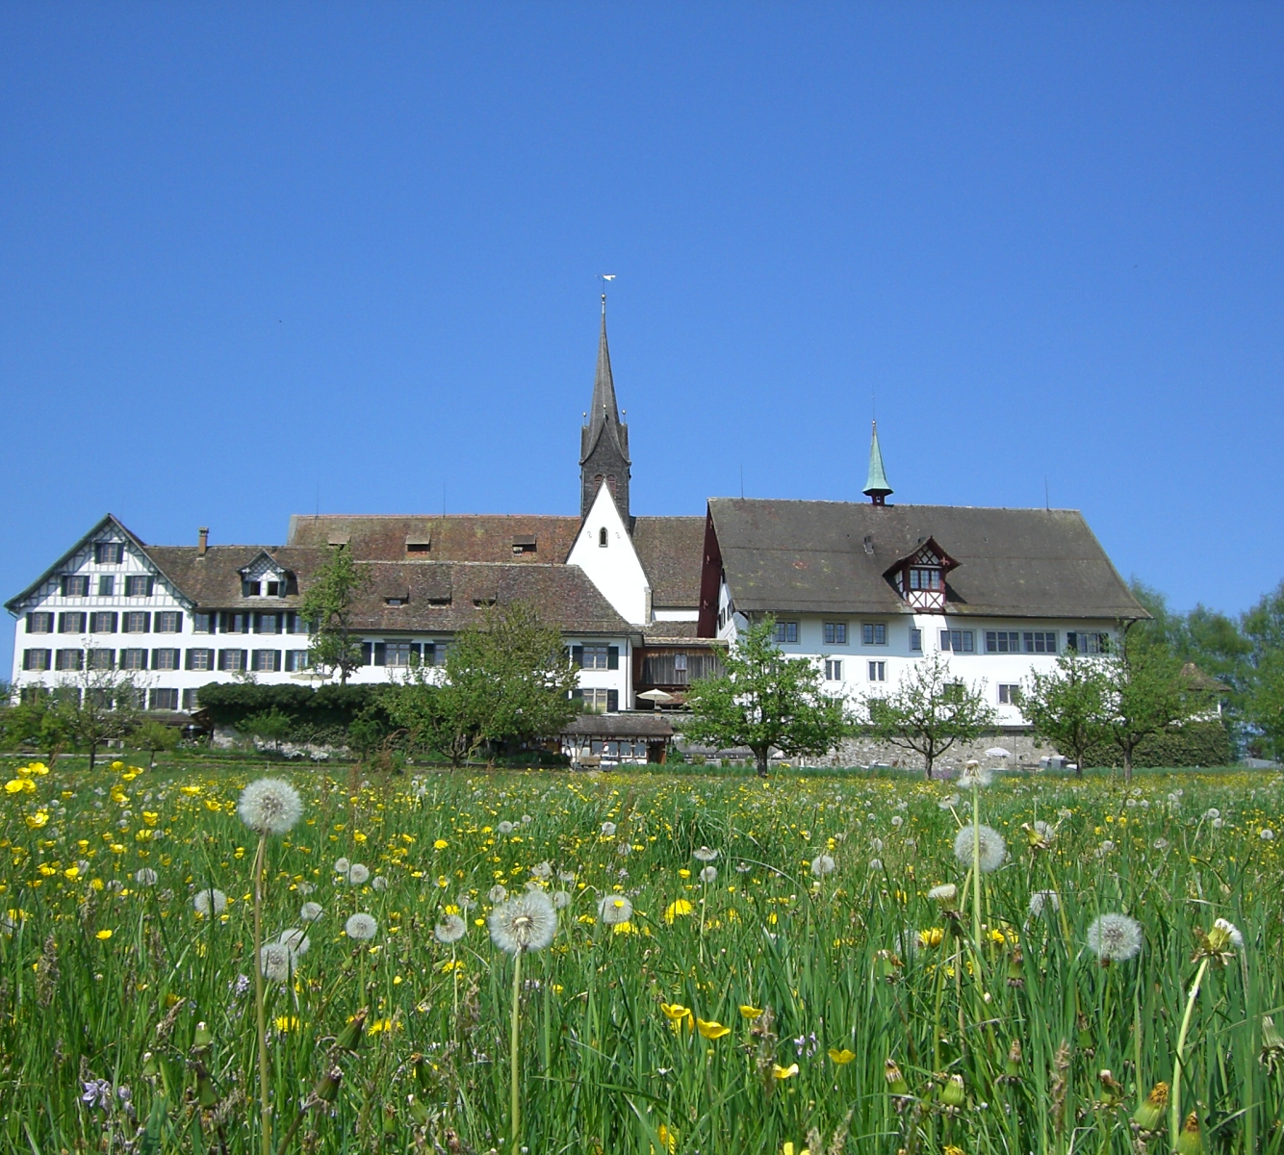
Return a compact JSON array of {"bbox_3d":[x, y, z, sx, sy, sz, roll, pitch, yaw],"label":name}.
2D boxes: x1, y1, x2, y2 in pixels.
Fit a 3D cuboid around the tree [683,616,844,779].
[{"bbox_3d":[6.123,5.995,84.758,8.324,8.183,7.908,0,-11,0],"label":"tree"}]

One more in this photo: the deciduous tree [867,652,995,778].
[{"bbox_3d":[14.824,7.064,86.608,6.534,6.614,6.207,0,-11,0],"label":"deciduous tree"}]

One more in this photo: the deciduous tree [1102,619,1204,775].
[{"bbox_3d":[25.845,6.341,85.749,5.126,8.089,5.126,0,-11,0],"label":"deciduous tree"}]

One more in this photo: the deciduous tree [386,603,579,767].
[{"bbox_3d":[-9.197,6.225,97.903,11.218,9.745,10.096,0,-11,0],"label":"deciduous tree"}]

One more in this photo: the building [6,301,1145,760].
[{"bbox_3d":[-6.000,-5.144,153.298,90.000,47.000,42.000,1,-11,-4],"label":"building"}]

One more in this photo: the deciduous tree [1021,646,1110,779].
[{"bbox_3d":[22.611,7.215,89.623,5.103,6.781,4.848,0,-11,0],"label":"deciduous tree"}]

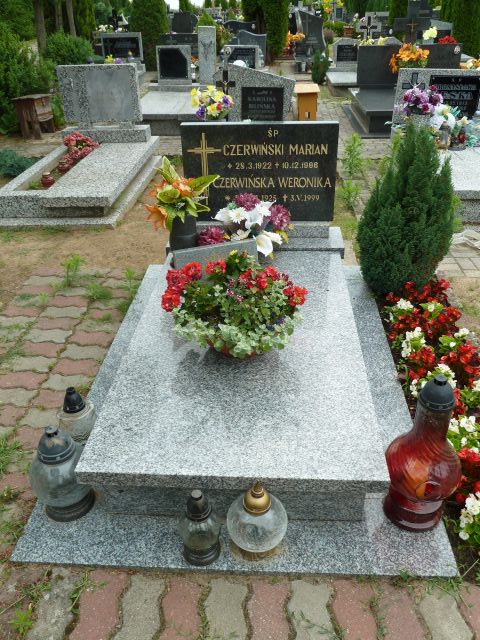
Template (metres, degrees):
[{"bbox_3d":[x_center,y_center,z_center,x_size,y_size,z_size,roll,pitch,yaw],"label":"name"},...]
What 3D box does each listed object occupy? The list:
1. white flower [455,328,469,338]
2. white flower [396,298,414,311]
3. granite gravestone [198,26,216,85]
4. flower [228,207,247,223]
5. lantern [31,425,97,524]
[{"bbox_3d":[0.926,0.057,2.243,0.060,0.040,0.050,0,31,4],"label":"white flower"},{"bbox_3d":[0.761,-0.071,2.465,0.080,0.045,0.065,0,31,4],"label":"white flower"},{"bbox_3d":[-0.442,-3.679,7.460,0.235,0.710,0.170,0,31,4],"label":"granite gravestone"},{"bbox_3d":[-0.013,-0.534,2.729,0.085,0.075,0.050,0,31,4],"label":"flower"},{"bbox_3d":[-0.519,0.433,1.552,0.180,0.290,0.180,0,31,4],"label":"lantern"}]

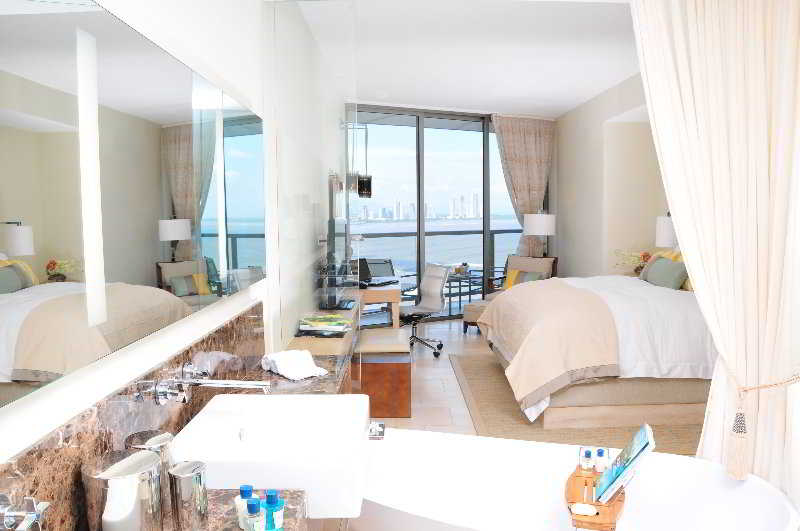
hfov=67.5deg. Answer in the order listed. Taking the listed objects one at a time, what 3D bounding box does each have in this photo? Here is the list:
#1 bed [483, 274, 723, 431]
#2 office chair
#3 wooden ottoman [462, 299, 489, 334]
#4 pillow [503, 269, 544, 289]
[{"bbox_3d":[1.961,0.533,4.937,2.150,0.770,2.150,-1,5,0],"label":"bed"},{"bbox_3d":[0.184,0.408,5.976,0.620,0.890,0.600,-3,5,-24],"label":"office chair"},{"bbox_3d":[1.012,0.570,7.121,0.550,0.360,0.500,-1,5,0],"label":"wooden ottoman"},{"bbox_3d":[1.570,0.180,7.718,0.500,0.320,0.150,0,-10,12],"label":"pillow"}]

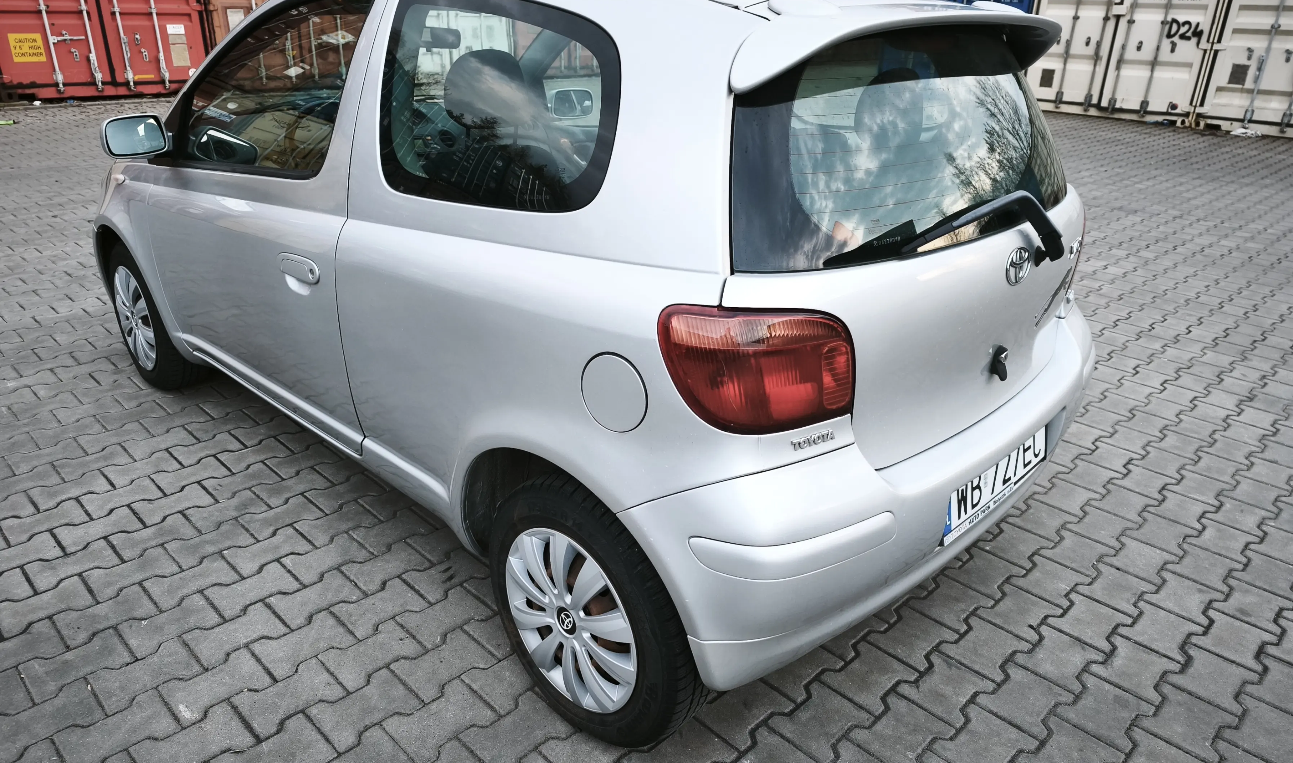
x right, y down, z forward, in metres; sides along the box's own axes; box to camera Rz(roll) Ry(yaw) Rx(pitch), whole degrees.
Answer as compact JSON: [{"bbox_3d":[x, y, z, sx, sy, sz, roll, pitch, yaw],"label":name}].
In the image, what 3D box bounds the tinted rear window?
[{"bbox_3d":[0.603,-0.481,1.712,1.260,0.390,0.175,-21,12,-42],"label":"tinted rear window"}]

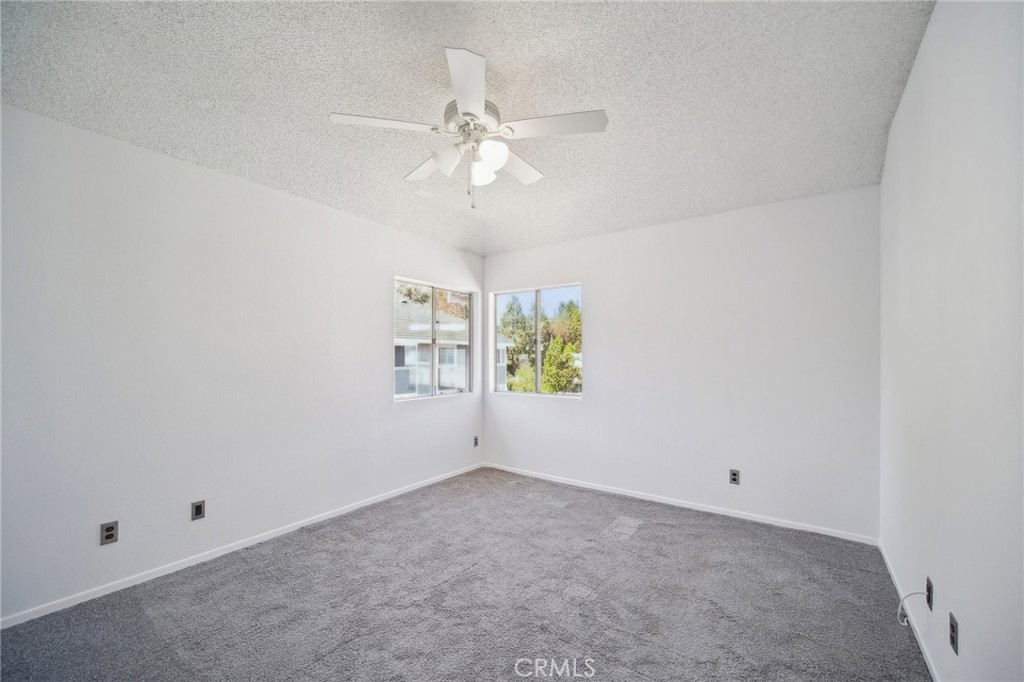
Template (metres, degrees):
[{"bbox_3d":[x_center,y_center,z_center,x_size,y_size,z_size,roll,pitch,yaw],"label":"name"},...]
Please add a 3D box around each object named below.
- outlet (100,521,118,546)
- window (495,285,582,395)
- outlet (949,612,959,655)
[{"bbox_3d":[-2.304,1.101,2.280,0.010,0.116,0.072,0,-1,36],"label":"outlet"},{"bbox_3d":[0.268,-0.002,4.517,1.162,1.167,0.080,0,-1,36],"label":"window"},{"bbox_3d":[1.589,1.051,1.430,0.010,0.116,0.072,0,-1,36],"label":"outlet"}]

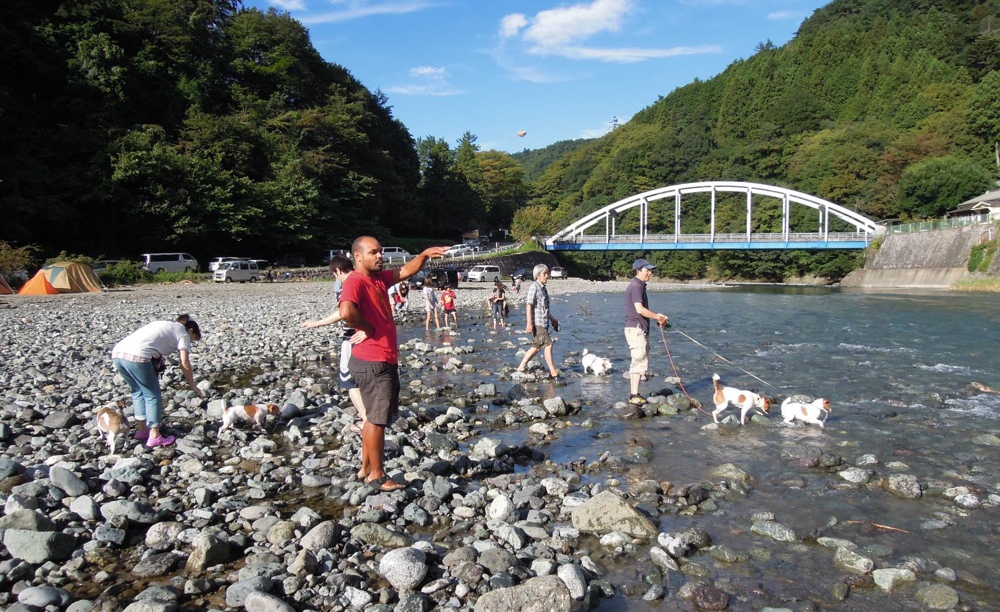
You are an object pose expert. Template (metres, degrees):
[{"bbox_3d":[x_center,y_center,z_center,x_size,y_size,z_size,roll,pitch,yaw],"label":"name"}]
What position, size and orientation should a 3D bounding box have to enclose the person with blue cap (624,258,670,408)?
[{"bbox_3d":[1.733,0.308,8.200,0.500,1.730,0.500,1,3,12],"label":"person with blue cap"}]

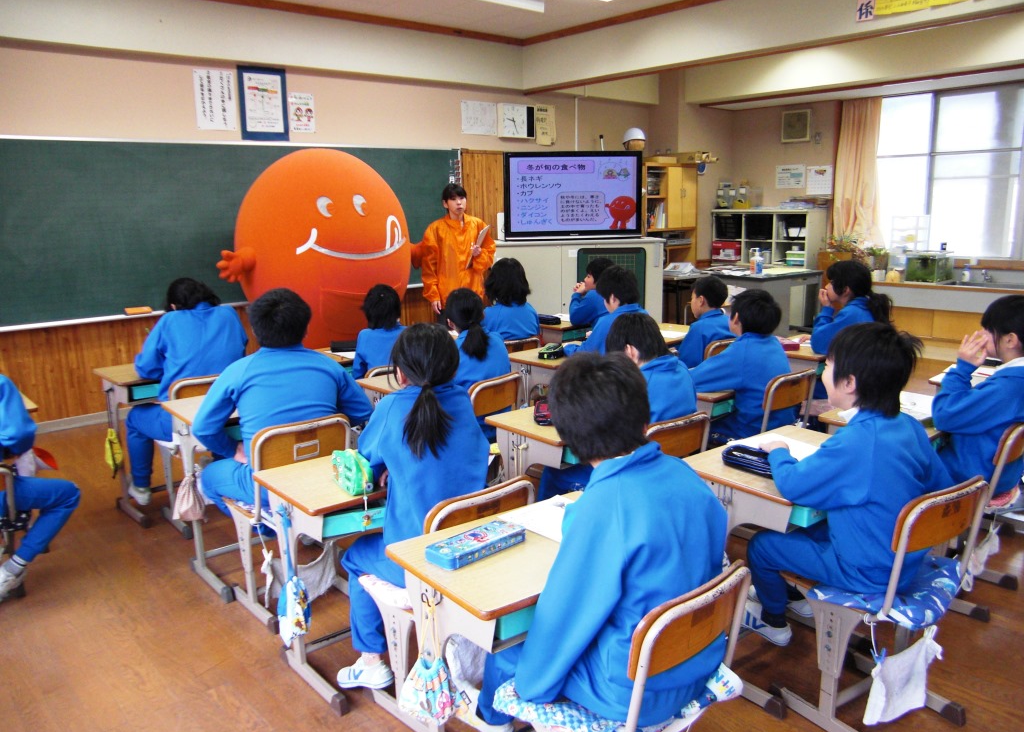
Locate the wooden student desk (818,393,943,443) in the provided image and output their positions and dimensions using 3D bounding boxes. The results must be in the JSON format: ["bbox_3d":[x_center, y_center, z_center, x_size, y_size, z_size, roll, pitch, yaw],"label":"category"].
[{"bbox_3d":[1.424,0.505,3.030,0.600,0.670,0.400,-10,14,-36],"label":"wooden student desk"}]

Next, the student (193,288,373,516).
[{"bbox_3d":[-0.845,0.269,2.922,0.560,1.100,0.620,-10,14,-37],"label":"student"}]

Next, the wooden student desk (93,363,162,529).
[{"bbox_3d":[-1.518,0.330,3.814,0.600,0.655,0.420,-10,15,-40],"label":"wooden student desk"}]

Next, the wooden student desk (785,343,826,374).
[{"bbox_3d":[1.600,0.208,4.326,0.621,0.639,0.429,-10,14,-38],"label":"wooden student desk"}]

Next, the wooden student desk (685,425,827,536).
[{"bbox_3d":[0.851,0.606,2.567,0.600,0.680,0.400,-10,14,-36],"label":"wooden student desk"}]

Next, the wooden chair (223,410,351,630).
[{"bbox_3d":[-0.818,0.535,3.104,0.393,0.675,0.463,-12,15,-43],"label":"wooden chair"}]

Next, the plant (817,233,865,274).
[{"bbox_3d":[3.103,-1.050,7.800,0.320,0.380,0.380,-12,15,-42],"label":"plant"}]

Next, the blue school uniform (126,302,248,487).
[{"bbox_3d":[-1.541,0.164,4.073,0.604,0.876,0.584,-10,14,-37],"label":"blue school uniform"}]

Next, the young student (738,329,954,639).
[{"bbox_3d":[0.932,0.398,2.435,0.503,1.108,0.644,-12,15,-43],"label":"young student"}]

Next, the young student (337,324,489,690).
[{"bbox_3d":[-0.289,0.426,2.414,0.443,1.128,0.604,-9,13,-33],"label":"young student"}]

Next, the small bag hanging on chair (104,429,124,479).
[{"bbox_3d":[-1.788,0.382,3.724,0.057,0.217,0.145,-11,15,-40],"label":"small bag hanging on chair"}]

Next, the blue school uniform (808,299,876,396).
[{"bbox_3d":[1.742,0.081,4.082,0.430,0.870,0.530,-10,15,-38],"label":"blue school uniform"}]

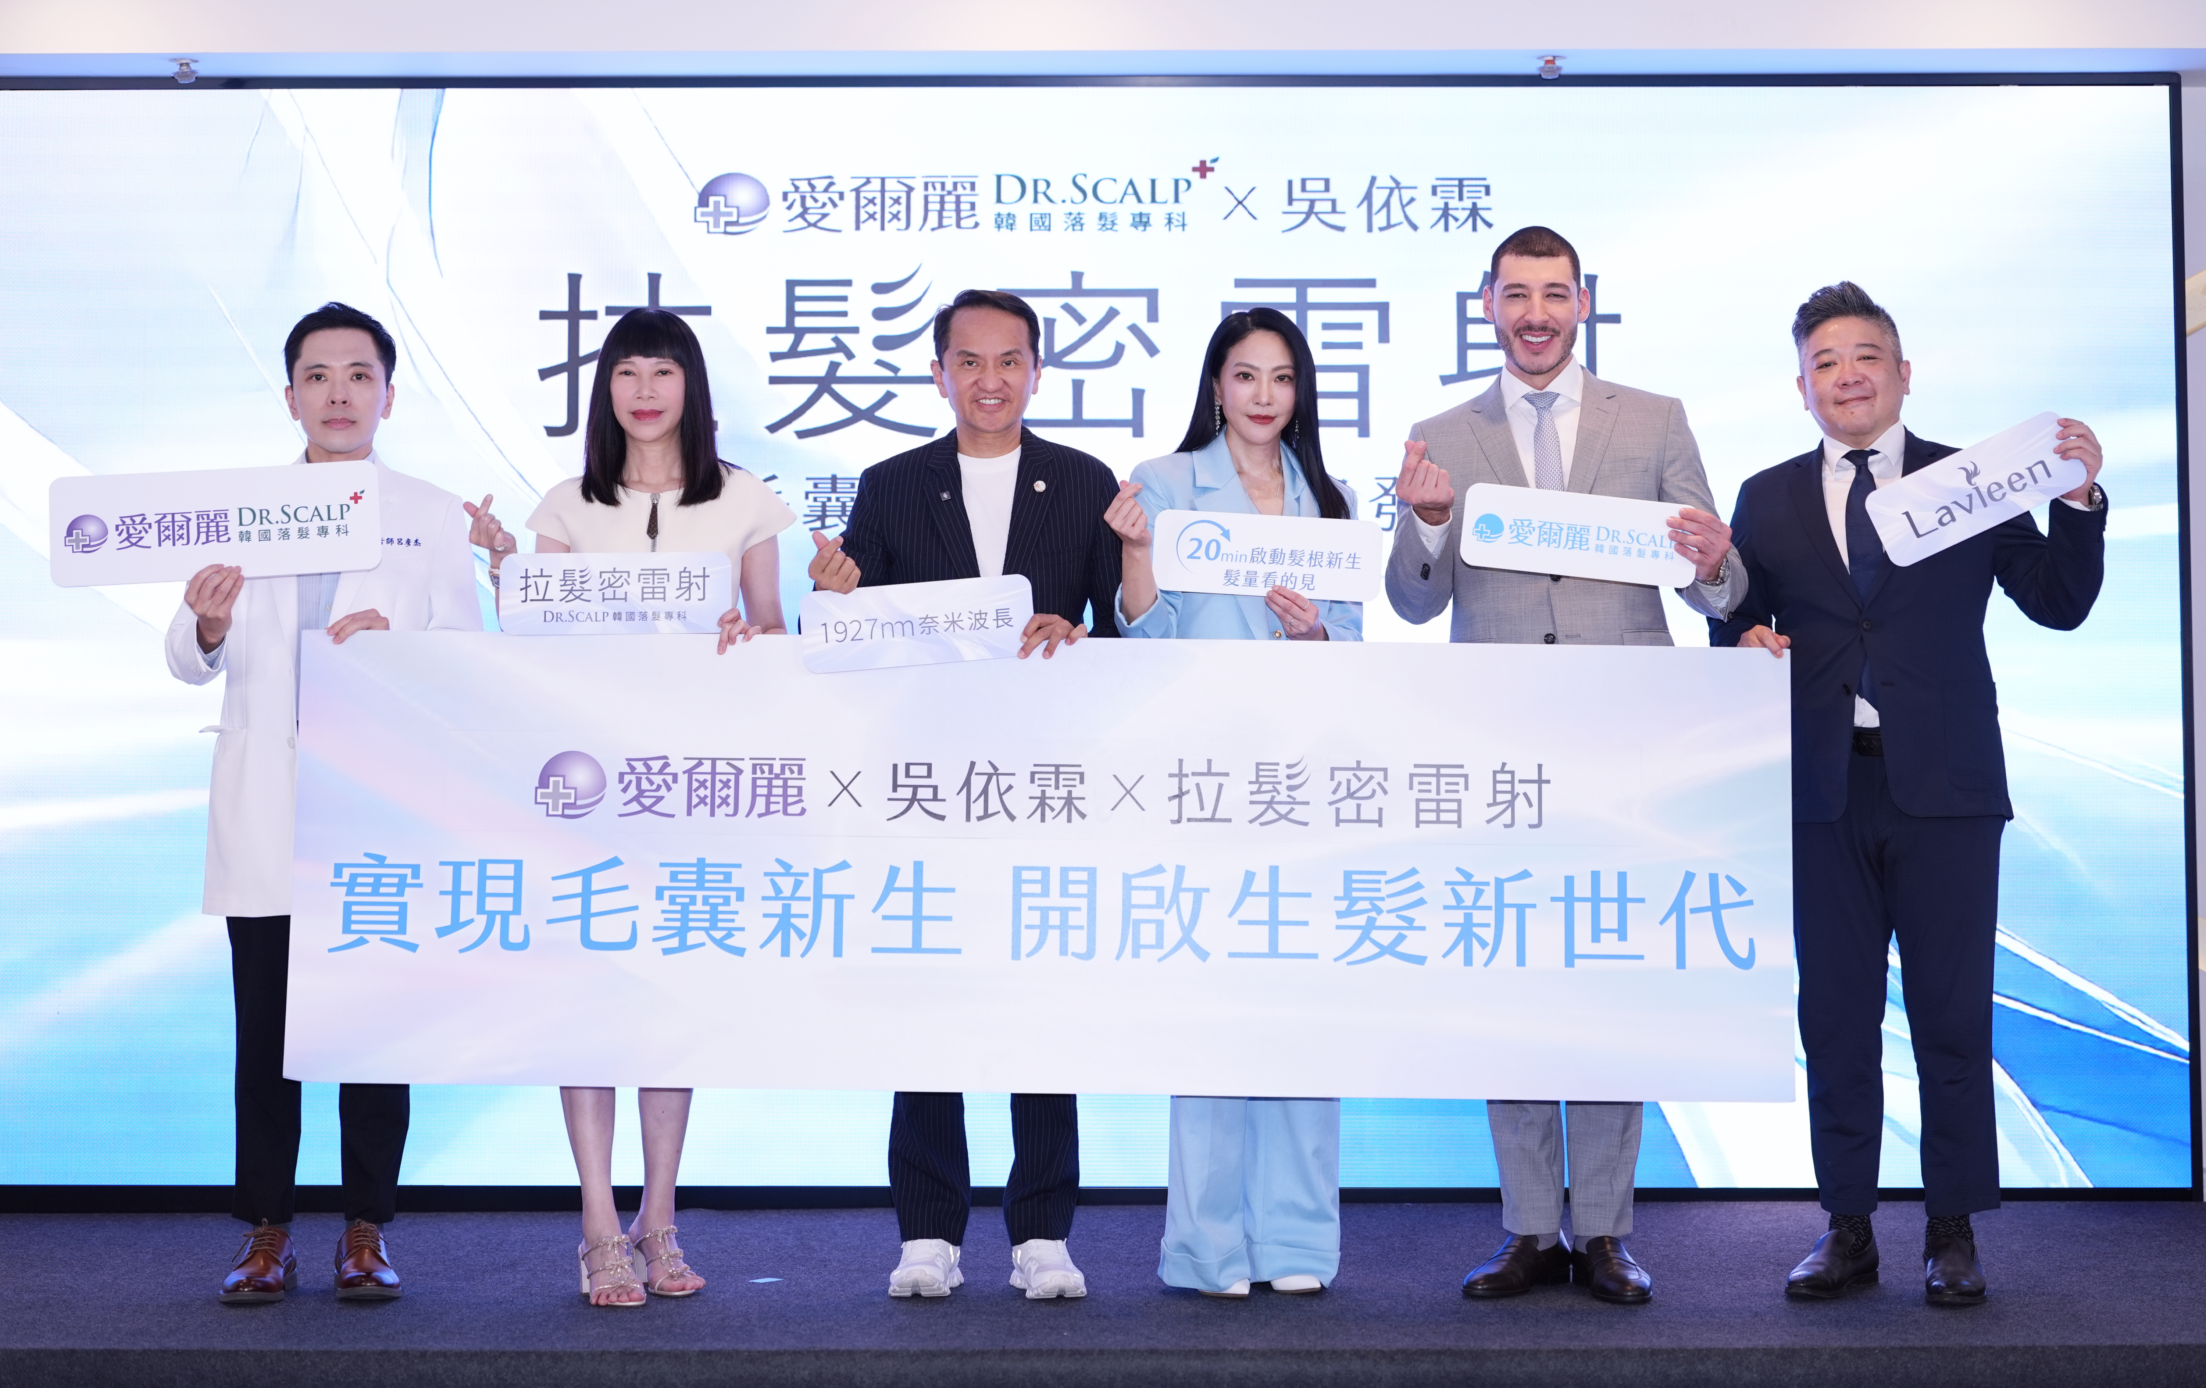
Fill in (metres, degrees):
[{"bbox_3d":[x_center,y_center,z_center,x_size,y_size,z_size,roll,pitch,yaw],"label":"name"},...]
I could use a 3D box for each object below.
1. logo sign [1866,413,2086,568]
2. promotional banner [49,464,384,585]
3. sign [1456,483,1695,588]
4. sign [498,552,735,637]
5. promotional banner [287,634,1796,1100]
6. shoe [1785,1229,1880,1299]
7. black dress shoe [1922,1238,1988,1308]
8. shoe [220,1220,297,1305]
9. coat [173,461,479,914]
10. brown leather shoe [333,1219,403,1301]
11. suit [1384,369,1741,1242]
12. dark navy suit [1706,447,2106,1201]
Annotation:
[{"bbox_3d":[1.449,-0.339,6.620,0.372,0.138,0.012,-25,-4,14],"label":"logo sign"},{"bbox_3d":[-1.478,-0.279,6.639,0.543,0.187,0.010,-2,-8,-11],"label":"promotional banner"},{"bbox_3d":[0.788,-0.266,6.638,0.385,0.135,0.010,5,-8,5],"label":"sign"},{"bbox_3d":[-0.811,-0.167,6.631,0.390,0.135,0.010,0,-8,-3],"label":"sign"},{"bbox_3d":[-0.100,0.280,6.570,2.476,0.747,0.012,1,-8,0],"label":"promotional banner"},{"bbox_3d":[1.260,0.971,6.812,0.103,0.105,0.285,-3,-5,31],"label":"shoe"},{"bbox_3d":[1.430,0.963,6.705,0.105,0.105,0.290,-1,-4,9],"label":"black dress shoe"},{"bbox_3d":[-1.422,0.960,6.764,0.108,0.120,0.295,0,-4,-4],"label":"shoe"},{"bbox_3d":[-1.341,-0.013,6.850,0.530,0.795,0.400,1,-4,-8],"label":"coat"},{"bbox_3d":[-1.232,0.944,6.654,0.107,0.116,0.290,1,-5,-17],"label":"brown leather shoe"},{"bbox_3d":[0.785,0.186,6.835,0.600,1.505,0.420,0,-4,4],"label":"suit"},{"bbox_3d":[1.373,0.221,6.773,0.660,1.340,0.380,0,-4,7],"label":"dark navy suit"}]

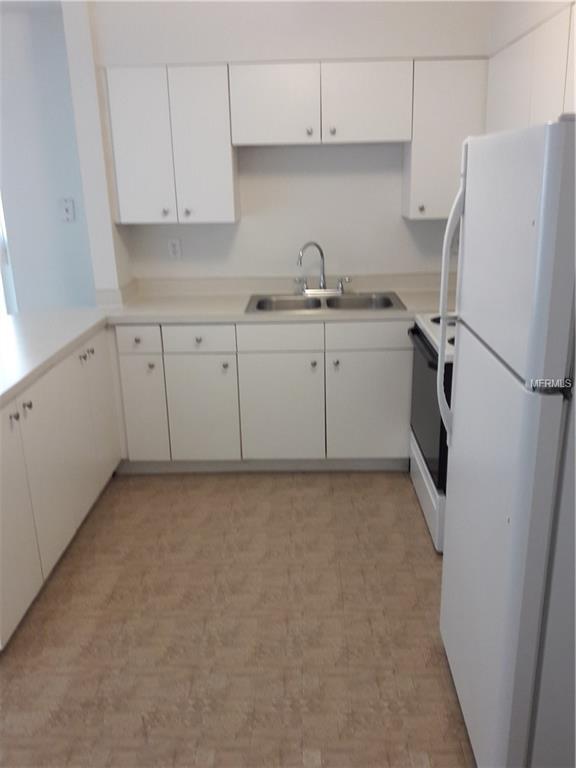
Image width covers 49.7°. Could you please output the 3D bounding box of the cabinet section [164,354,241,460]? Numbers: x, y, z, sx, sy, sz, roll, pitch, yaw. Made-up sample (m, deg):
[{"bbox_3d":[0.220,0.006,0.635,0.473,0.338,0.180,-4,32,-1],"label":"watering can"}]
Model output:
[{"bbox_3d":[-0.446,0.048,3.554,0.385,0.613,0.500,-1,18,1],"label":"cabinet section"}]

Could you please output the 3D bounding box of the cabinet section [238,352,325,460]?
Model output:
[{"bbox_3d":[-0.025,0.043,3.546,0.457,0.613,0.500,-1,18,1],"label":"cabinet section"}]

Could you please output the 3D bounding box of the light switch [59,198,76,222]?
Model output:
[{"bbox_3d":[-1.161,-0.912,3.266,0.076,0.116,0.014,-1,18,1],"label":"light switch"}]

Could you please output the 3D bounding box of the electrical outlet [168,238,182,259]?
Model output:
[{"bbox_3d":[-0.657,-0.791,3.626,0.073,0.115,0.013,-1,18,1],"label":"electrical outlet"}]

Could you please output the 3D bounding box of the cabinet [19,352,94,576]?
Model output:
[{"bbox_3d":[-1.212,0.305,2.571,0.575,0.765,0.665,-1,18,1],"label":"cabinet"}]

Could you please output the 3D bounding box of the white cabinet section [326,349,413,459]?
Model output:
[{"bbox_3d":[0.429,0.037,3.537,0.452,0.613,0.500,-1,18,1],"label":"white cabinet section"}]

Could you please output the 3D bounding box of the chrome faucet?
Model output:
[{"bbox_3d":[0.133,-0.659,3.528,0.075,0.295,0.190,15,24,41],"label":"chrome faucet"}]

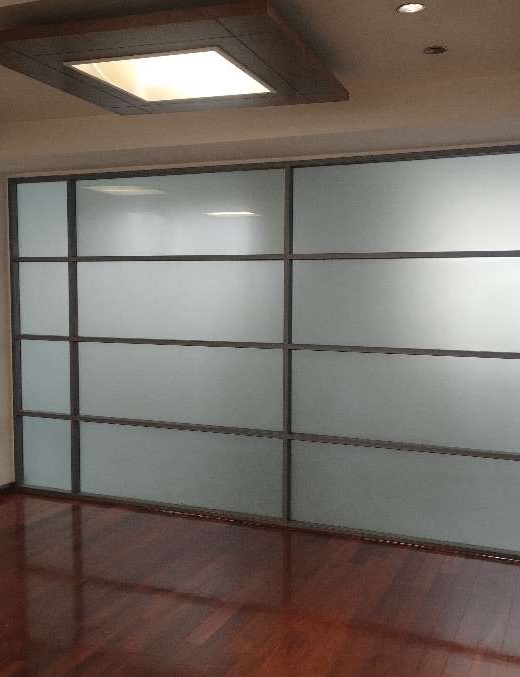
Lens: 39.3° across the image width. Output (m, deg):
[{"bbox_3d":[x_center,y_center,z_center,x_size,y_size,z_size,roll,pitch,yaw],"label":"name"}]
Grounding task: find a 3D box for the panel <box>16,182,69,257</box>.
[{"bbox_3d":[-1.584,-0.861,5.322,0.446,0.537,0.038,2,5,23],"label":"panel"}]

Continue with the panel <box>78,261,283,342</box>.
[{"bbox_3d":[-0.565,-0.250,4.818,1.563,0.532,0.040,2,5,23],"label":"panel"}]

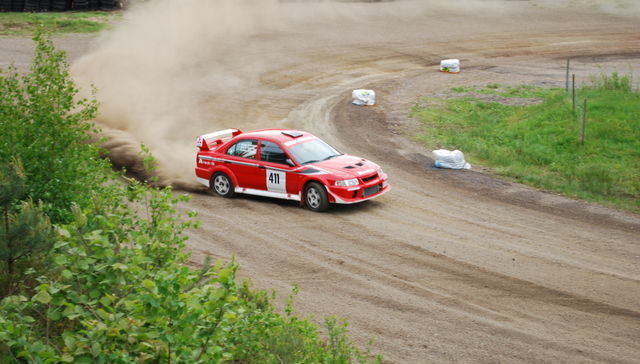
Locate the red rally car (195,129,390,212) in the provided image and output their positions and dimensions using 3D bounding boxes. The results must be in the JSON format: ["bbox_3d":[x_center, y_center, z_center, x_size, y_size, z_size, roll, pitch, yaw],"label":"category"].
[{"bbox_3d":[-0.614,-0.316,30.822,4.350,1.400,1.770,8,14,38],"label":"red rally car"}]

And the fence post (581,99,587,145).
[{"bbox_3d":[6.687,-1.534,37.000,0.060,1.160,0.060,4,12,0],"label":"fence post"}]

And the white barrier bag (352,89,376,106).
[{"bbox_3d":[1.315,-2.490,43.100,0.690,0.440,0.550,-1,12,-3],"label":"white barrier bag"}]

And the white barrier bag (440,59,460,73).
[{"bbox_3d":[4.490,-3.998,50.200,0.680,0.430,0.550,-1,12,-3],"label":"white barrier bag"}]

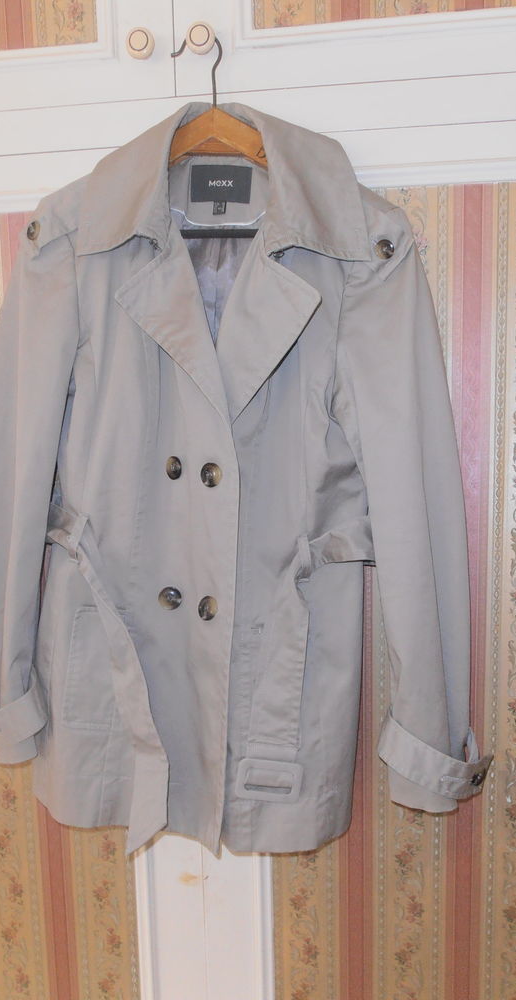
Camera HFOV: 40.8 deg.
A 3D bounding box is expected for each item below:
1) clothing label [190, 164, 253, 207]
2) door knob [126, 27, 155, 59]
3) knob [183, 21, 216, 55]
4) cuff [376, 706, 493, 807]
[{"bbox_3d":[-0.041,-0.352,0.774,0.066,0.041,0.004,5,7,6],"label":"clothing label"},{"bbox_3d":[-0.130,-0.508,0.772,0.032,0.032,0.028,0,7,7],"label":"door knob"},{"bbox_3d":[-0.063,-0.508,0.764,0.032,0.032,0.028,0,7,7],"label":"knob"},{"bbox_3d":[0.204,0.296,0.796,0.123,0.104,0.068,0,7,7],"label":"cuff"}]

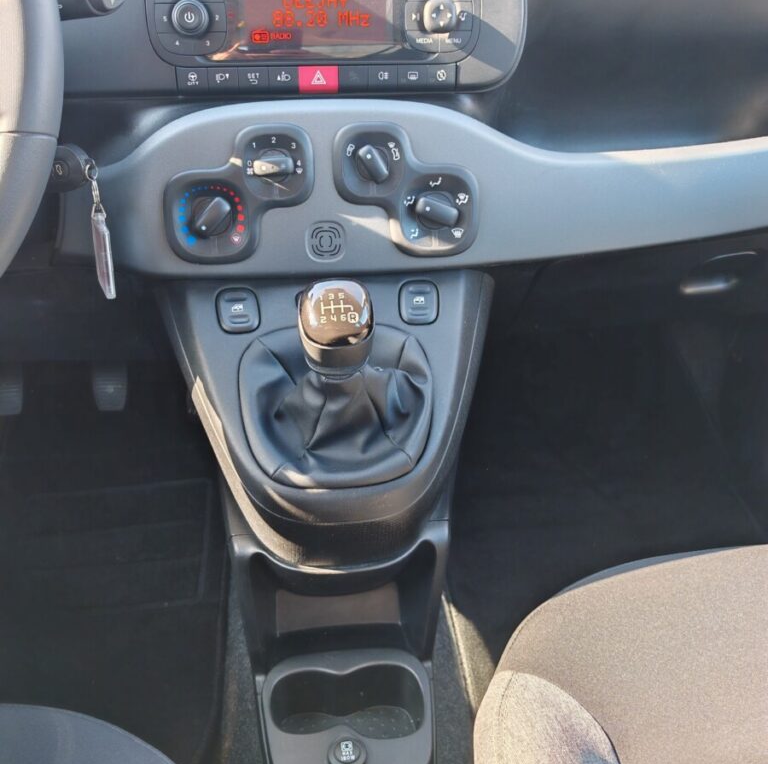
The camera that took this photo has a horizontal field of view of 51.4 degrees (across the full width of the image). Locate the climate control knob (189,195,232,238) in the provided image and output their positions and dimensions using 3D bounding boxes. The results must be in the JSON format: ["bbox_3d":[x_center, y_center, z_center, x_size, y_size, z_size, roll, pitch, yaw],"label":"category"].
[{"bbox_3d":[-0.129,-0.123,0.594,0.031,0.031,0.019,-3,3,-5],"label":"climate control knob"}]

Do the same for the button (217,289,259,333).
[{"bbox_3d":[-0.114,-0.056,0.620,0.033,0.011,0.040,-3,64,-5],"label":"button"}]

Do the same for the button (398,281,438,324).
[{"bbox_3d":[0.028,-0.063,0.632,0.033,0.011,0.040,-3,64,-5],"label":"button"}]

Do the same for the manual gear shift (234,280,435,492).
[{"bbox_3d":[-0.032,-0.018,0.534,0.143,0.112,0.142,-3,56,-5],"label":"manual gear shift"}]

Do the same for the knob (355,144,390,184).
[{"bbox_3d":[-0.008,-0.163,0.598,0.029,0.030,0.019,-3,3,-5],"label":"knob"}]

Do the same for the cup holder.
[{"bbox_3d":[-0.033,0.310,0.723,0.136,0.066,0.080,-3,31,-5],"label":"cup holder"}]

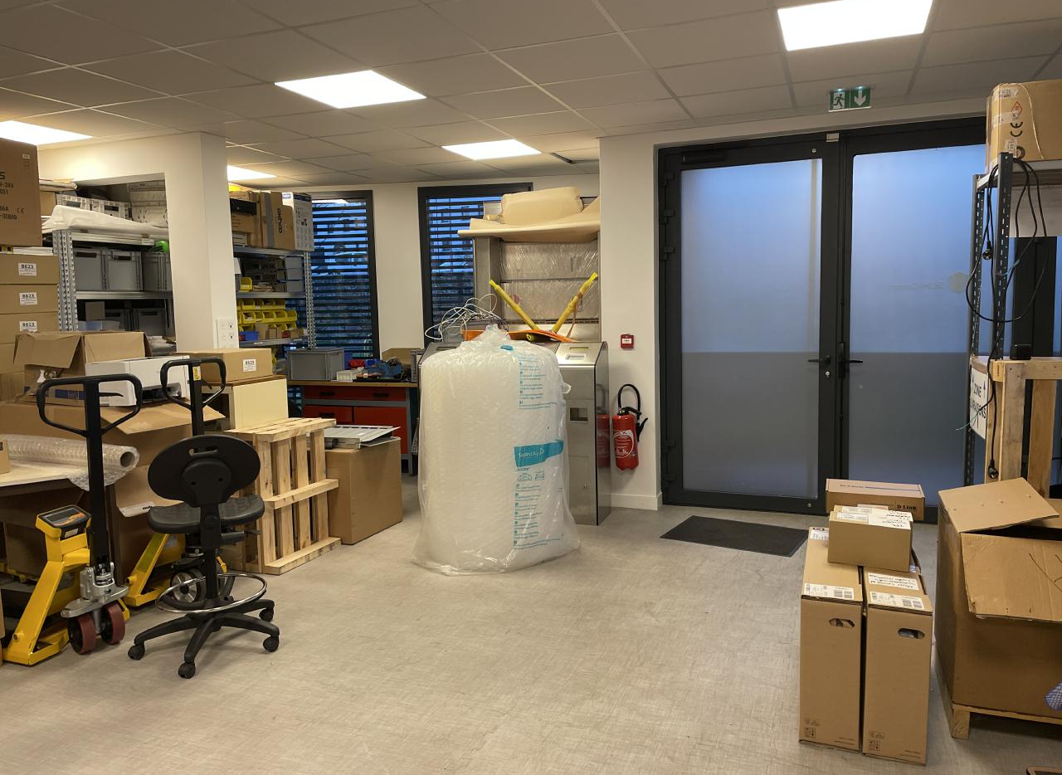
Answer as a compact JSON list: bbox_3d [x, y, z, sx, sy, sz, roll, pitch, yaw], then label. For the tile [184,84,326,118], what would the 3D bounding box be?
[{"bbox_3d":[-1.471,-1.555,4.339,0.590,0.025,0.590,1,7,21],"label":"tile"}]

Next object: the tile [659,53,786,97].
[{"bbox_3d":[0.978,-1.581,4.037,0.597,0.020,0.597,1,7,21],"label":"tile"}]

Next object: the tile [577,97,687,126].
[{"bbox_3d":[0.634,-1.651,4.796,0.600,0.025,0.600,1,7,21],"label":"tile"}]

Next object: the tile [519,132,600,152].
[{"bbox_3d":[0.278,-1.727,5.583,0.565,0.025,0.590,1,7,21],"label":"tile"}]

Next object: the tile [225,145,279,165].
[{"bbox_3d":[-2.171,-1.703,5.878,0.597,0.020,0.597,1,7,21],"label":"tile"}]

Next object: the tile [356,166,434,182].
[{"bbox_3d":[-1.181,-1.819,6.766,0.600,0.025,0.600,1,7,21],"label":"tile"}]

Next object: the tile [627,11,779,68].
[{"bbox_3d":[0.768,-1.514,3.476,0.590,0.025,0.590,1,7,21],"label":"tile"}]

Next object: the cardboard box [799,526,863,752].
[{"bbox_3d":[1.109,0.877,2.948,0.181,0.494,0.832,1,7,21],"label":"cardboard box"}]

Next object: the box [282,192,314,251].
[{"bbox_3d":[-2.127,-1.457,7.122,0.240,0.490,0.265,1,7,21],"label":"box"}]

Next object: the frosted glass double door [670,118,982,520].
[{"bbox_3d":[1.961,-0.373,5.193,2.240,2.470,0.100,1,7,22],"label":"frosted glass double door"}]

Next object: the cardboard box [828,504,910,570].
[{"bbox_3d":[1.246,0.552,2.929,0.266,0.154,0.218,2,7,25],"label":"cardboard box"}]

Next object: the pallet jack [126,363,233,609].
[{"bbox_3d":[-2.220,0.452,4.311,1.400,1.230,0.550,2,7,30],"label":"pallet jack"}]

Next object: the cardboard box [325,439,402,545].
[{"bbox_3d":[-1.279,0.656,5.308,0.600,0.577,0.590,1,7,21],"label":"cardboard box"}]

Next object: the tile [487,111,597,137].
[{"bbox_3d":[0.080,-1.663,5.020,0.590,0.025,0.590,1,7,21],"label":"tile"}]

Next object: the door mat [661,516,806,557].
[{"bbox_3d":[1.295,0.917,4.994,0.805,0.010,0.585,3,7,32],"label":"door mat"}]

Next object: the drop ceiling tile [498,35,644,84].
[{"bbox_3d":[0.205,-1.521,3.695,0.590,0.025,0.590,1,7,21],"label":"drop ceiling tile"}]

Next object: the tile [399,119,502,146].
[{"bbox_3d":[-0.487,-1.671,5.224,0.600,0.025,0.600,1,7,21],"label":"tile"}]

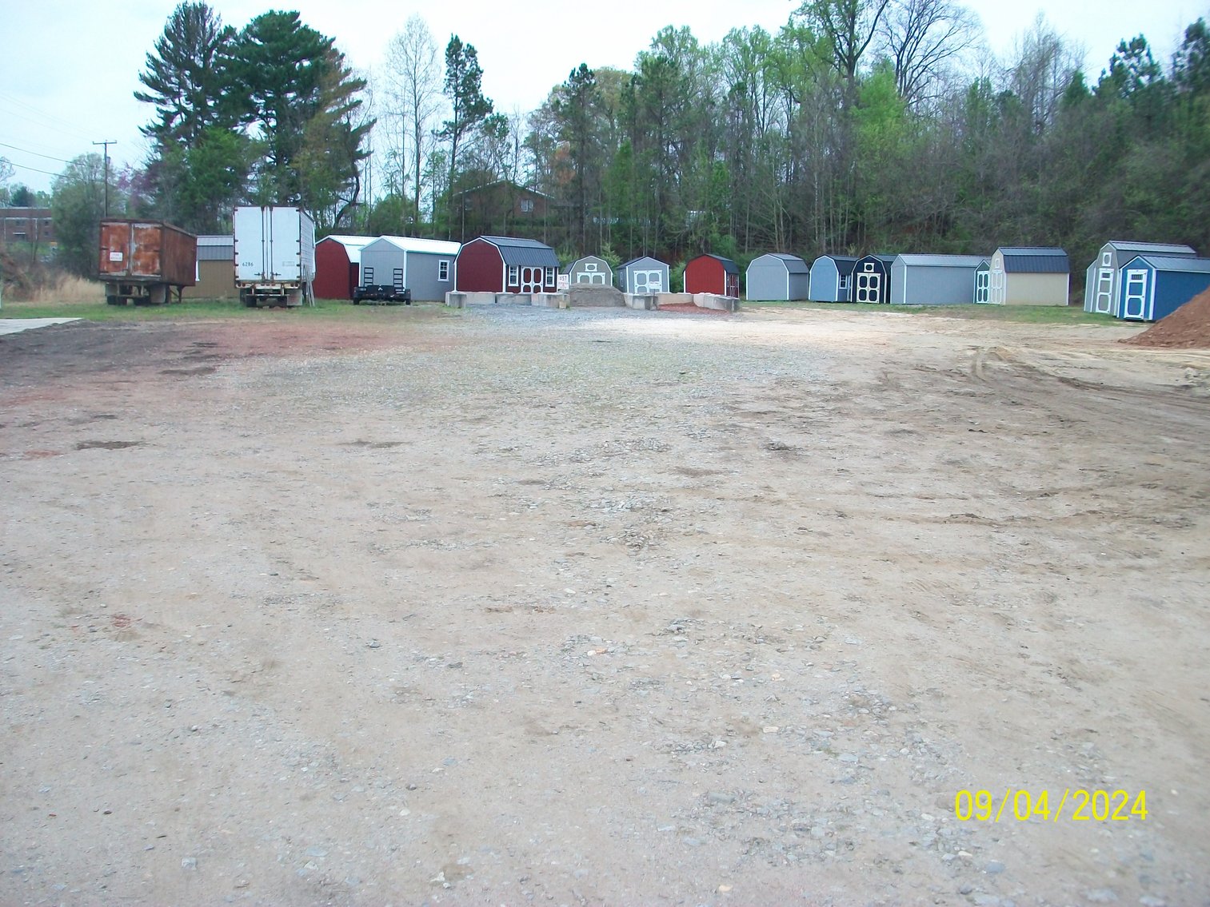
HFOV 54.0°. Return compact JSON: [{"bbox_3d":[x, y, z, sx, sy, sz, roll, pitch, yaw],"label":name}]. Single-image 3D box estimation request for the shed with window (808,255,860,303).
[{"bbox_3d":[16.824,-12.436,84.575,2.461,3.309,4.388,9,12,44],"label":"shed with window"}]

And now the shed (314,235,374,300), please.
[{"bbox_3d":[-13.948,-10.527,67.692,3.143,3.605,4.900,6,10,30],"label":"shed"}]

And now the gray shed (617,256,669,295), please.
[{"bbox_3d":[2.639,-12.390,83.558,3.012,2.965,3.704,0,9,-9],"label":"gray shed"}]

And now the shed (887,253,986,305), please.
[{"bbox_3d":[21.427,-10.904,74.768,6.233,3.197,2.512,0,9,-8],"label":"shed"}]

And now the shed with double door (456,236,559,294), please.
[{"bbox_3d":[-5.520,-10.441,67.682,3.671,3.662,5.069,6,10,32],"label":"shed with double door"}]

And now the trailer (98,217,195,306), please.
[{"bbox_3d":[-21.401,-8.876,56.372,2.448,3.526,12.415,-1,9,-13],"label":"trailer"}]

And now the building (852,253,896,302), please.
[{"bbox_3d":[18.695,-11.713,79.855,2.536,3.316,4.396,8,11,38],"label":"building"}]

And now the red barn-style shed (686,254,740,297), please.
[{"bbox_3d":[7.636,-12.518,84.823,3.067,3.296,3.848,4,9,20],"label":"red barn-style shed"}]

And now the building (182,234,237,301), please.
[{"bbox_3d":[-20.286,-10.114,64.786,4.875,3.491,3.050,0,9,-5],"label":"building"}]

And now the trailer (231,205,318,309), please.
[{"bbox_3d":[-14.555,-8.701,53.222,2.509,3.907,13.276,-1,9,-11],"label":"trailer"}]

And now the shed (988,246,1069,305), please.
[{"bbox_3d":[24.918,-10.411,69.992,3.764,3.454,2.535,0,9,-5],"label":"shed"}]

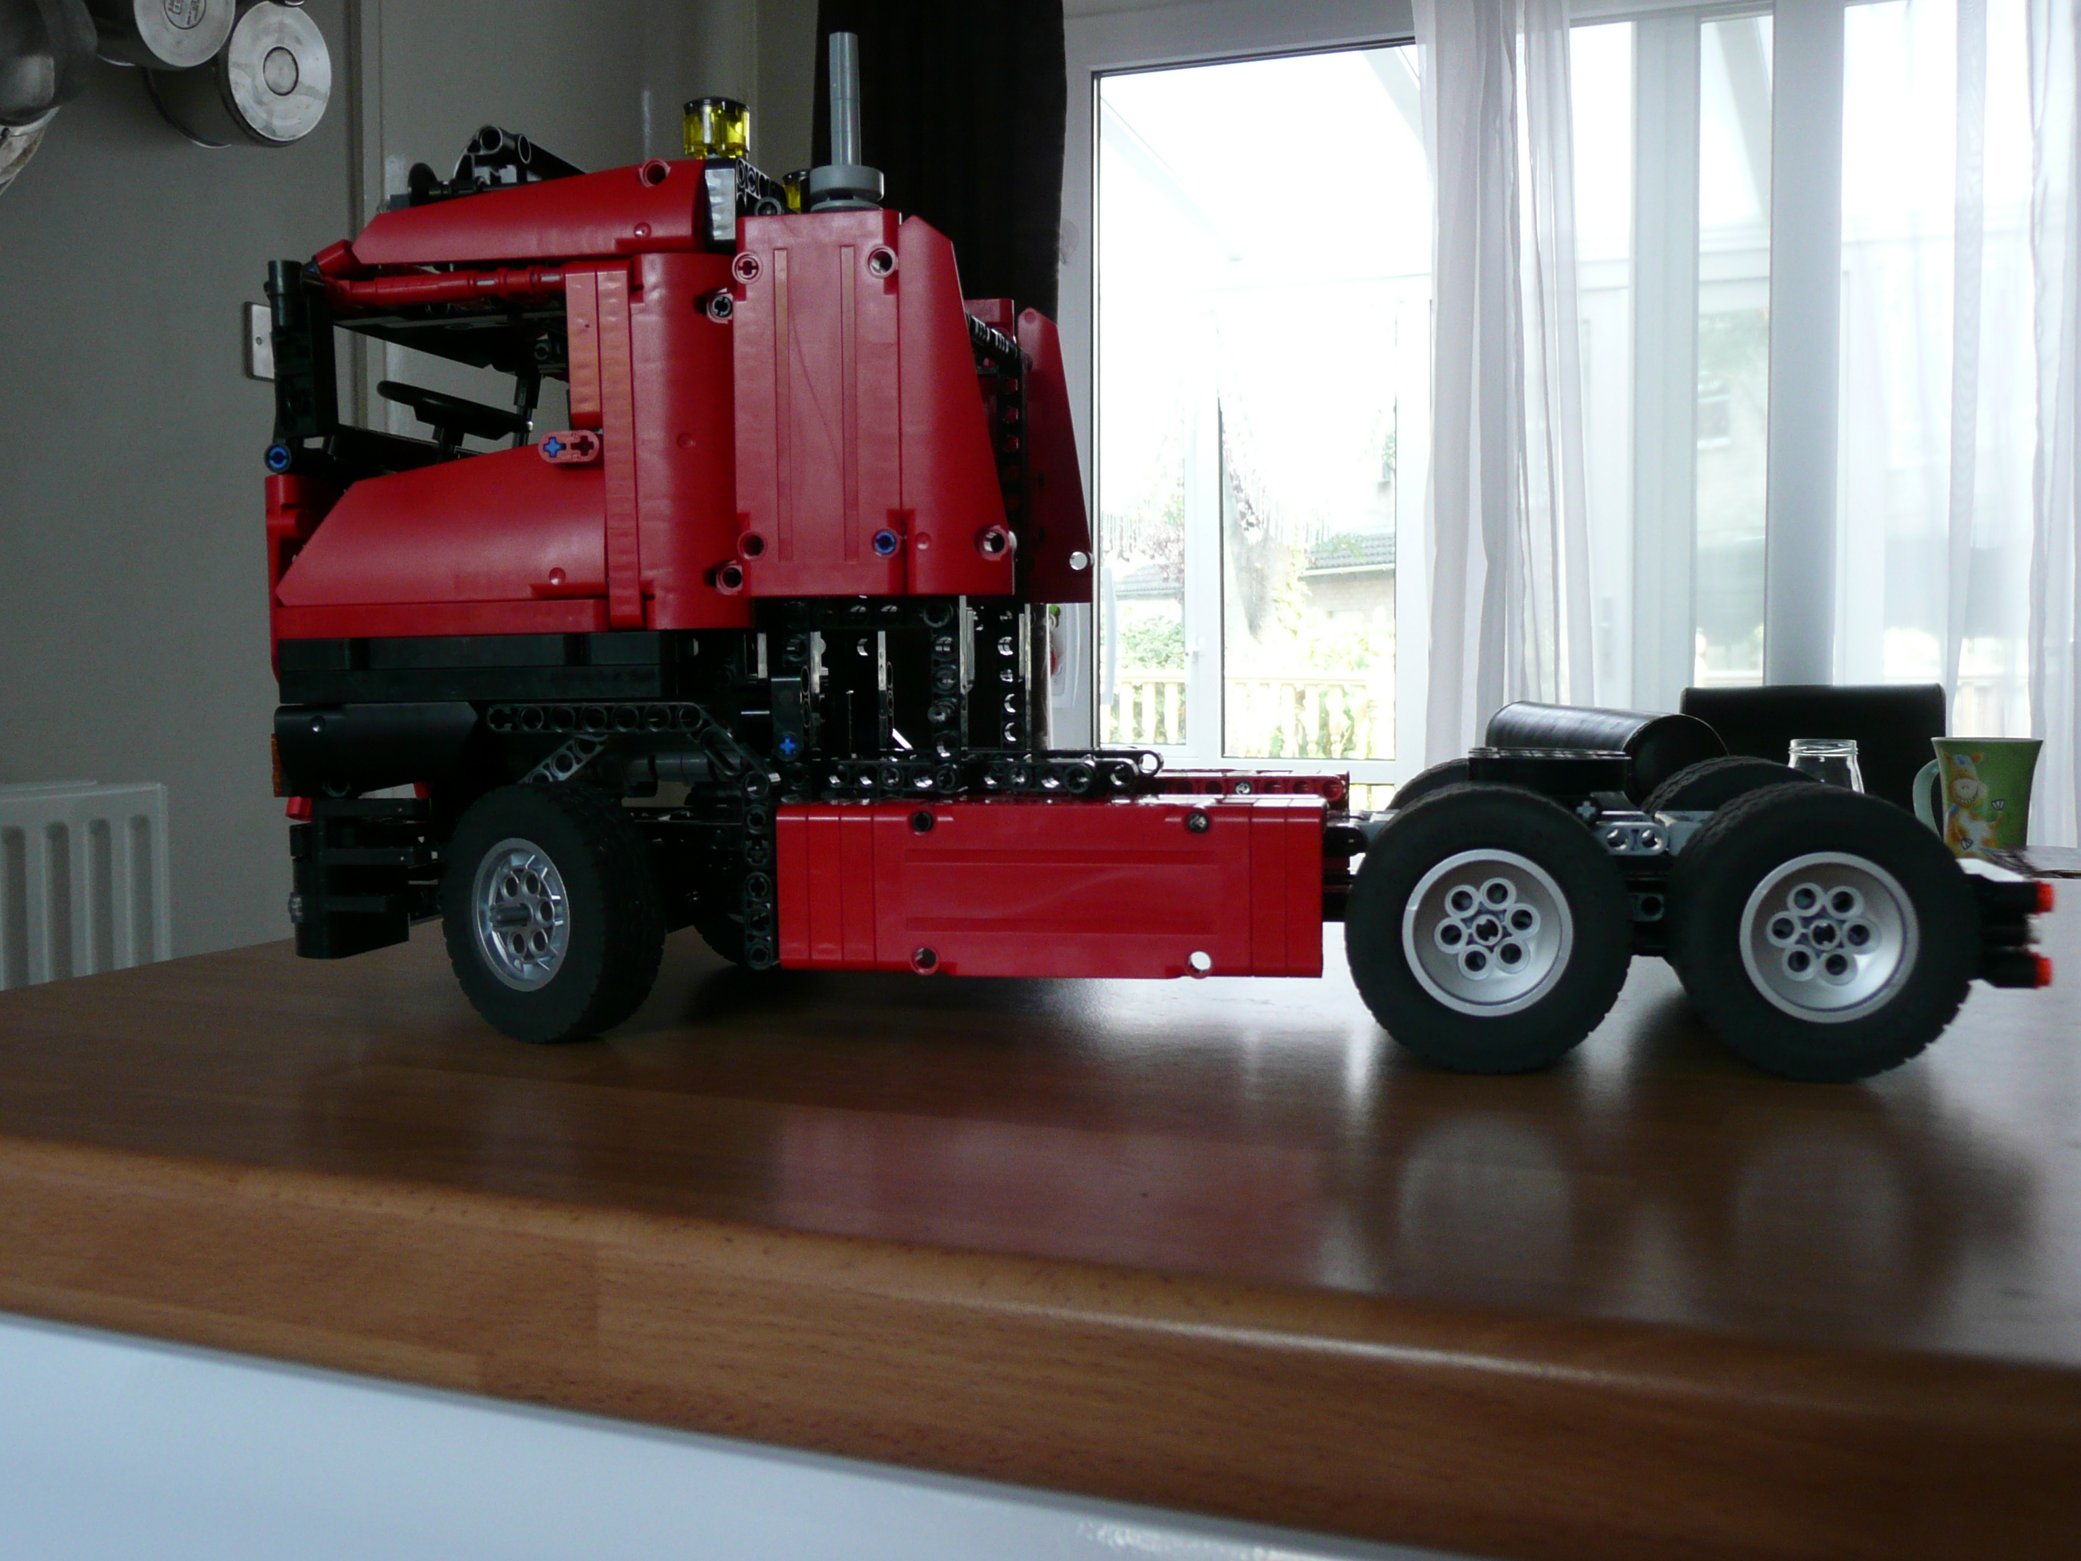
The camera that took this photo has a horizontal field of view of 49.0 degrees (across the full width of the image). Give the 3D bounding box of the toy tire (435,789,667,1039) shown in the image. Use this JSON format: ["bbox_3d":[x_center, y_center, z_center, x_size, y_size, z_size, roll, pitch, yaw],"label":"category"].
[{"bbox_3d":[-0.119,0.032,0.556,0.062,0.062,0.021,2,4,39],"label":"toy tire"}]

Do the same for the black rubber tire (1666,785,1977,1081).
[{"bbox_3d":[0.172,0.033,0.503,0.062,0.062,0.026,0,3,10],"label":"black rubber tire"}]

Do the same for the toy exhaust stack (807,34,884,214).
[{"bbox_3d":[-0.047,-0.159,0.556,0.018,0.045,0.018,0,3,10],"label":"toy exhaust stack"}]

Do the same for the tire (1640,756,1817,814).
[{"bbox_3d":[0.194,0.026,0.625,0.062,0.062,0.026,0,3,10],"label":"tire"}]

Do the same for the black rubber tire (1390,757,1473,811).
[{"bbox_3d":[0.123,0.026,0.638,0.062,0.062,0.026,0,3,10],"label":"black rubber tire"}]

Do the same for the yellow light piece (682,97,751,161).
[{"bbox_3d":[-0.079,-0.159,0.555,0.016,0.013,0.016,-1,3,0],"label":"yellow light piece"}]

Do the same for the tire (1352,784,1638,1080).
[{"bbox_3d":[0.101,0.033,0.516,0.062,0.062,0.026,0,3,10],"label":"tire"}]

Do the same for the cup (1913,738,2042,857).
[{"bbox_3d":[0.800,0.015,1.950,0.108,0.103,0.090,1,3,22],"label":"cup"}]

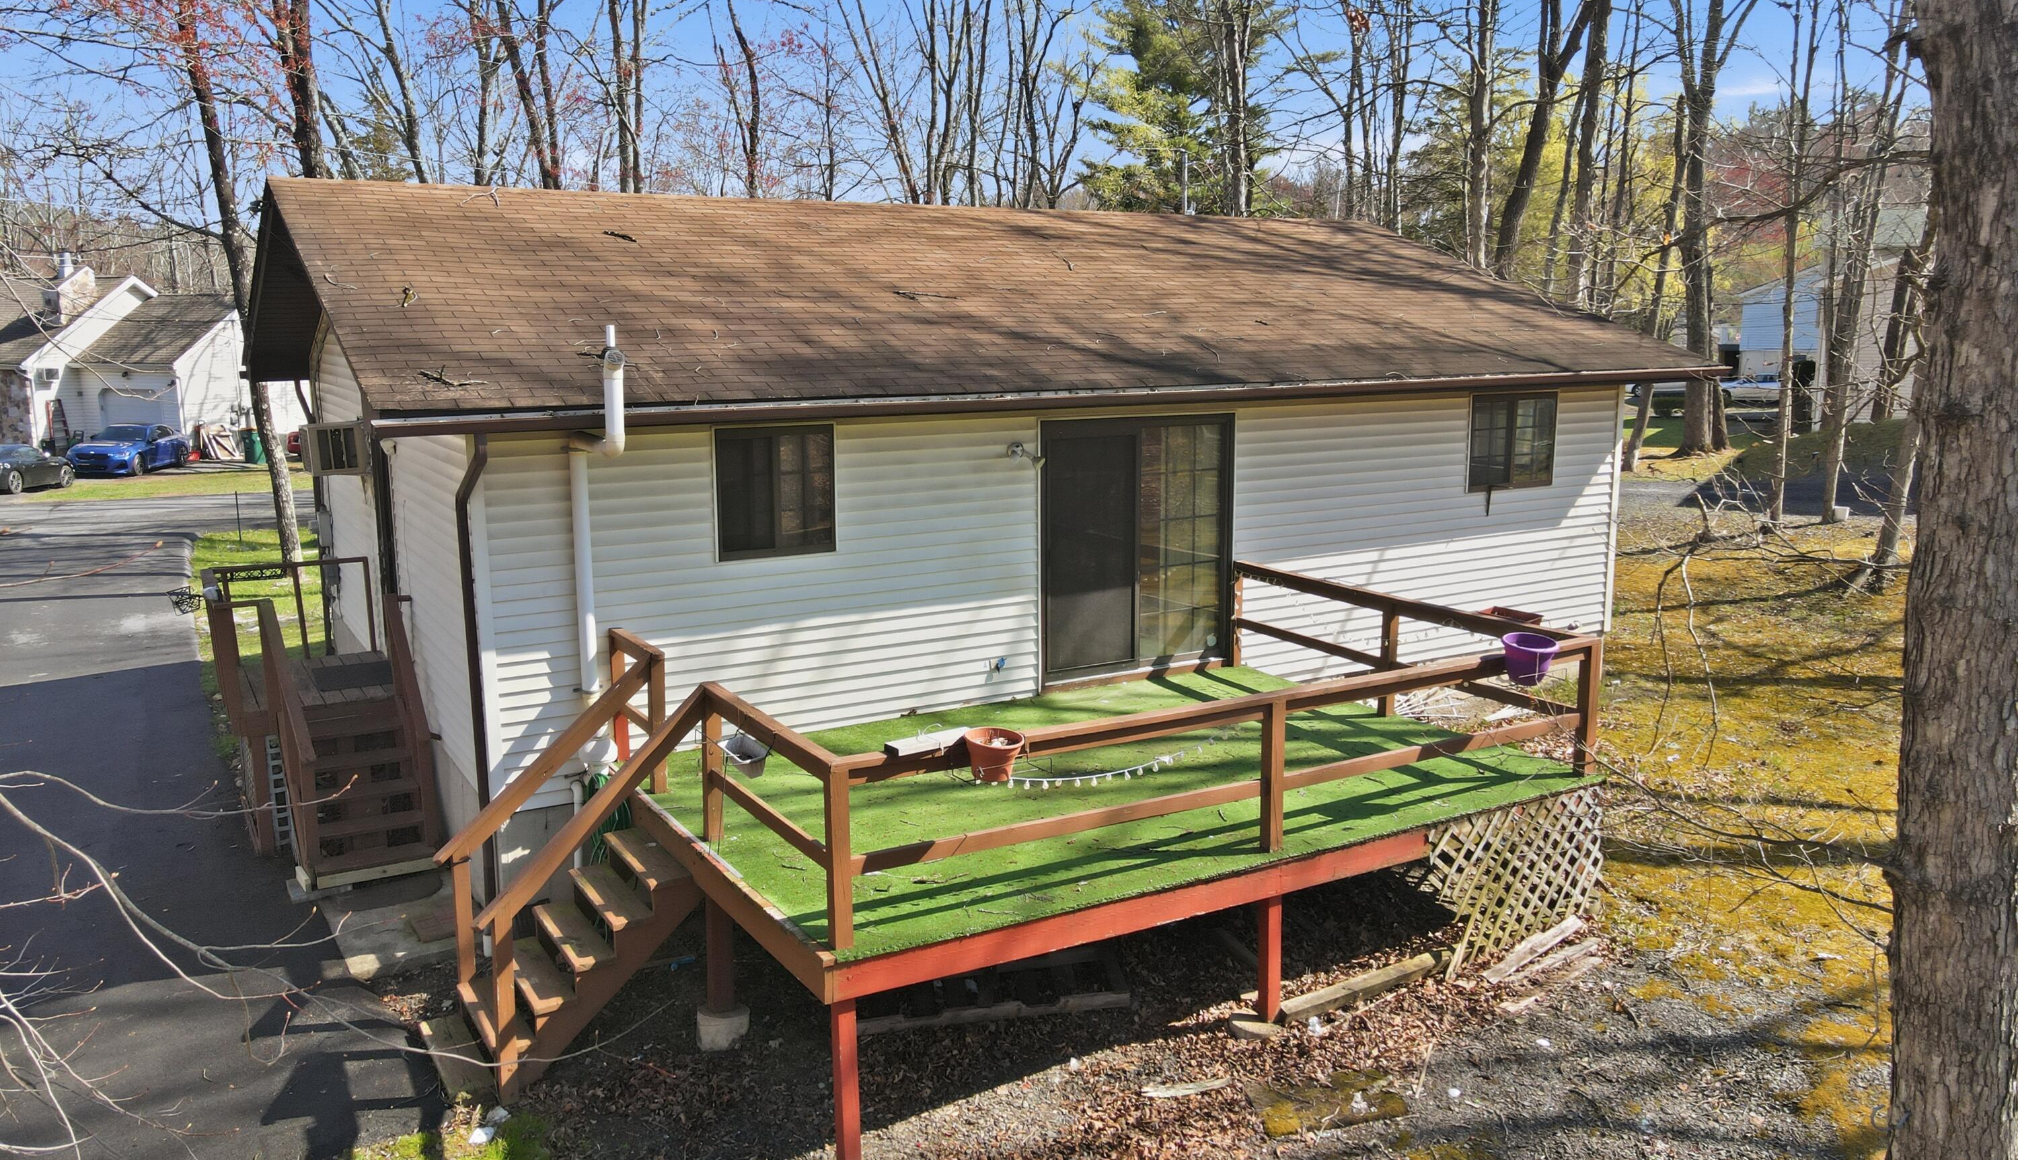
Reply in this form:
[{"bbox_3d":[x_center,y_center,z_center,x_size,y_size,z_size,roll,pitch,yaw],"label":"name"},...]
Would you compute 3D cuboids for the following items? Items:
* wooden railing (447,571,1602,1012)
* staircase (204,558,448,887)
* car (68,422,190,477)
[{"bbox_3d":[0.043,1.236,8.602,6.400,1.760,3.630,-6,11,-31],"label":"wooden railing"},{"bbox_3d":[-5.240,0.915,10.709,1.230,1.750,3.450,-6,11,-31],"label":"staircase"},{"bbox_3d":[-27.265,-4.113,43.616,1.860,1.410,4.600,-1,10,-4],"label":"car"}]

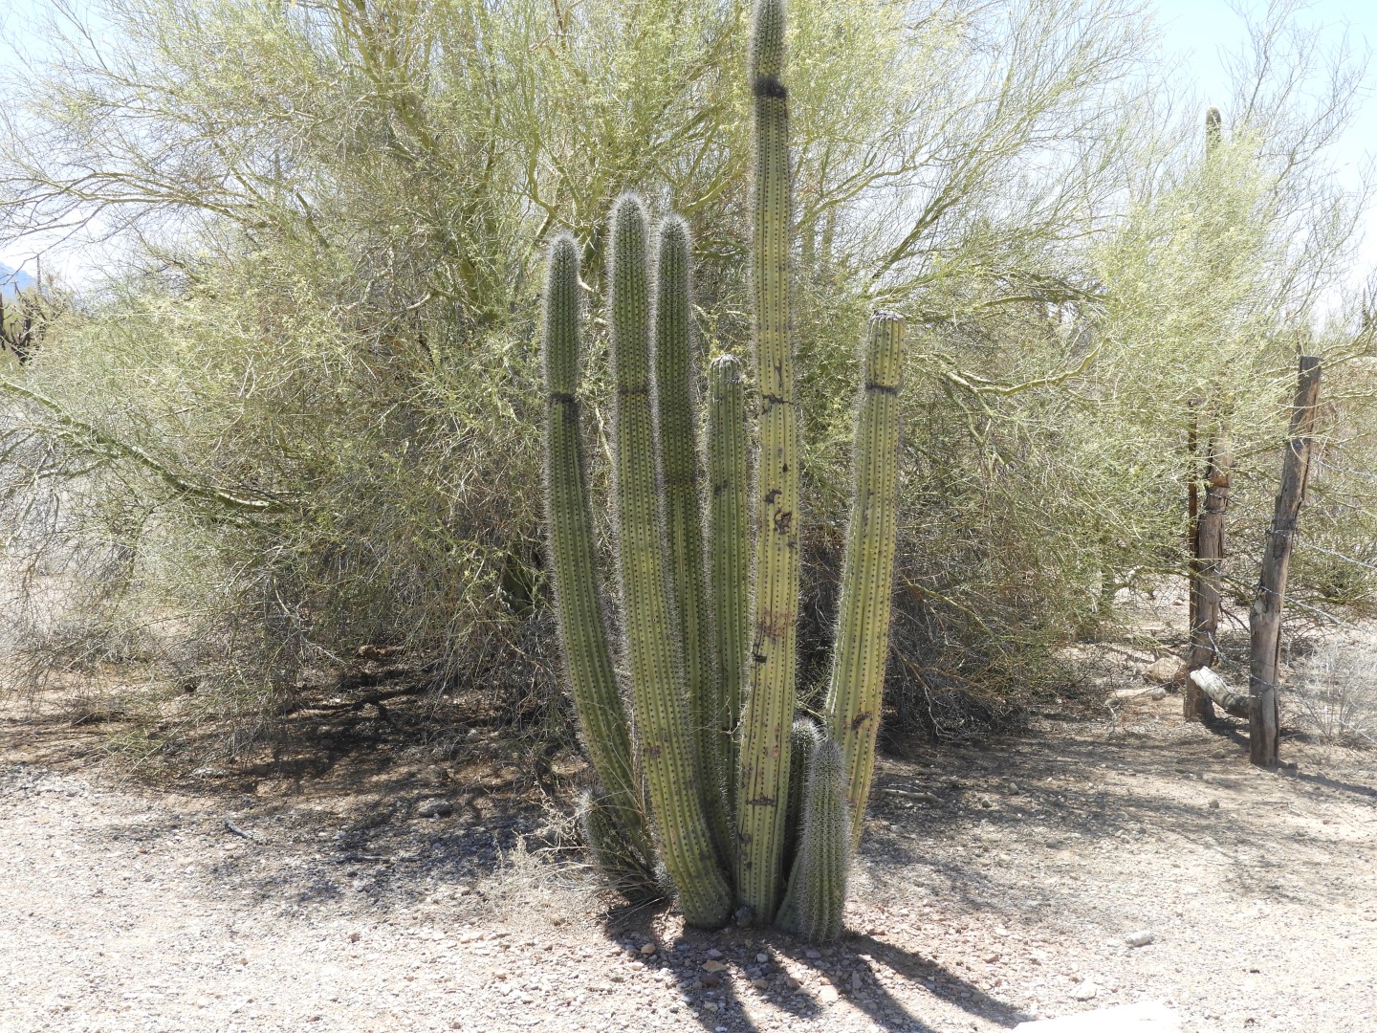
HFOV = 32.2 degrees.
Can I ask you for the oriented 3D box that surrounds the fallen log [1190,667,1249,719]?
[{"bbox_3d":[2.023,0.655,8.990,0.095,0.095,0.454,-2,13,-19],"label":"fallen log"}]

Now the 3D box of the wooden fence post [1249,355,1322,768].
[{"bbox_3d":[2.090,0.162,8.428,0.140,1.443,0.125,5,5,8],"label":"wooden fence post"}]

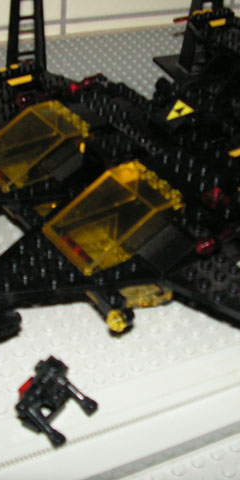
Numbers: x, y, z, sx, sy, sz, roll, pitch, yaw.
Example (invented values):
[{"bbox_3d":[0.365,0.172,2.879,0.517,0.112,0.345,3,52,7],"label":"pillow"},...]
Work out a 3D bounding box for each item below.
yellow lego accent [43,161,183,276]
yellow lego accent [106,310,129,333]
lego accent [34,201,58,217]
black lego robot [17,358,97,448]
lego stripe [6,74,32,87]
[{"bbox_3d":[-0.003,-0.010,0.275,0.048,0.021,0.032,-22,49,-31],"label":"yellow lego accent"},{"bbox_3d":[-0.001,0.032,0.258,0.005,0.008,0.008,-22,49,-31],"label":"yellow lego accent"},{"bbox_3d":[-0.033,-0.013,0.296,0.010,0.004,0.007,-22,49,-31],"label":"lego accent"},{"bbox_3d":[-0.024,0.056,0.242,0.025,0.029,0.025,30,46,26],"label":"black lego robot"},{"bbox_3d":[-0.056,-0.087,0.370,0.015,0.004,0.007,-22,49,-31],"label":"lego stripe"}]

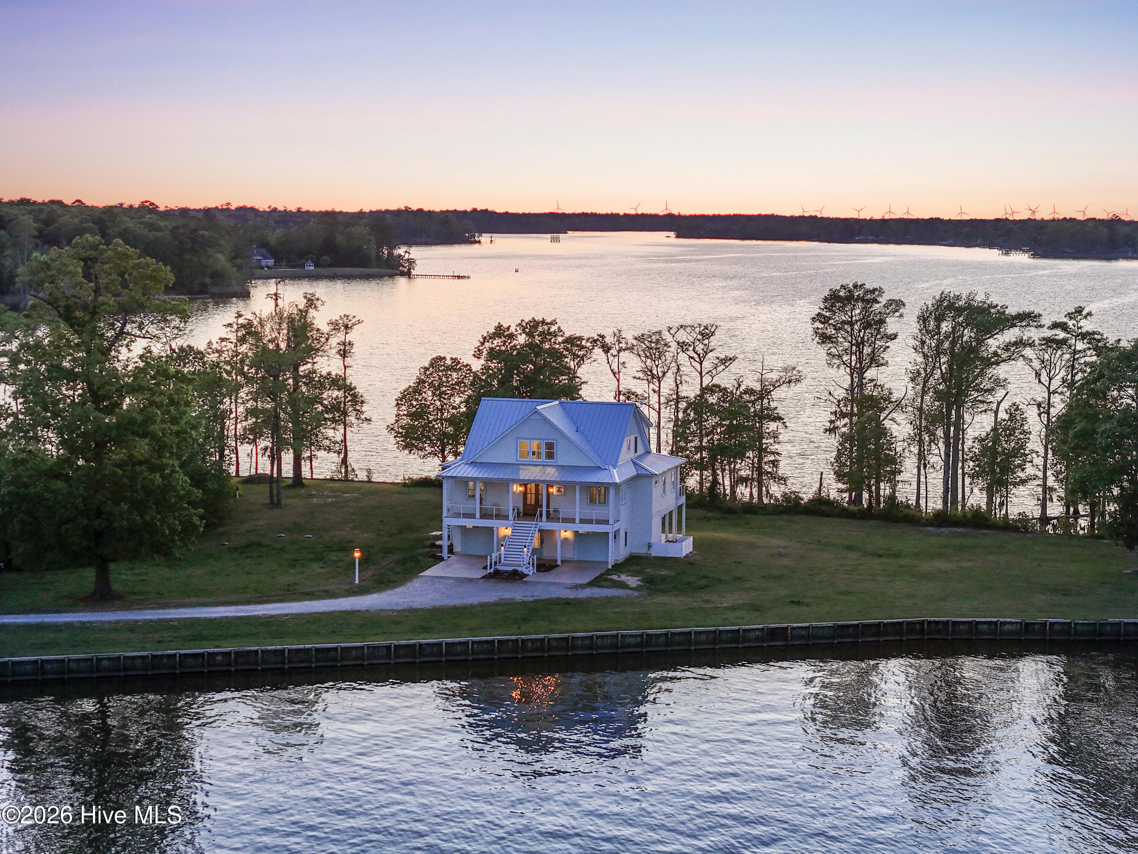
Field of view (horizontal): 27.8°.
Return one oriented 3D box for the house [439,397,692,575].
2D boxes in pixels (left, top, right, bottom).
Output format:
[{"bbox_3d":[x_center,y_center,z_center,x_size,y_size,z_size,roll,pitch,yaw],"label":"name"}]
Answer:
[{"bbox_3d":[-1.032,3.958,177.431,18.600,11.700,20.700,2,6,15],"label":"house"}]

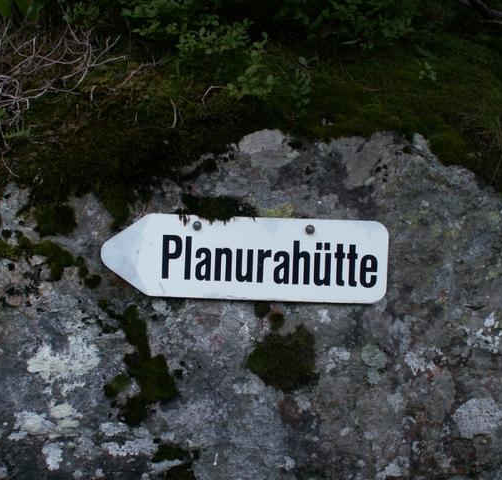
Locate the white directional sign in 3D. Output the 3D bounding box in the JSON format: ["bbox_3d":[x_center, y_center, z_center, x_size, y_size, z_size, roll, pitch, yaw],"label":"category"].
[{"bbox_3d":[-0.009,0.027,1.310,0.424,0.122,0.010,2,2,1],"label":"white directional sign"}]

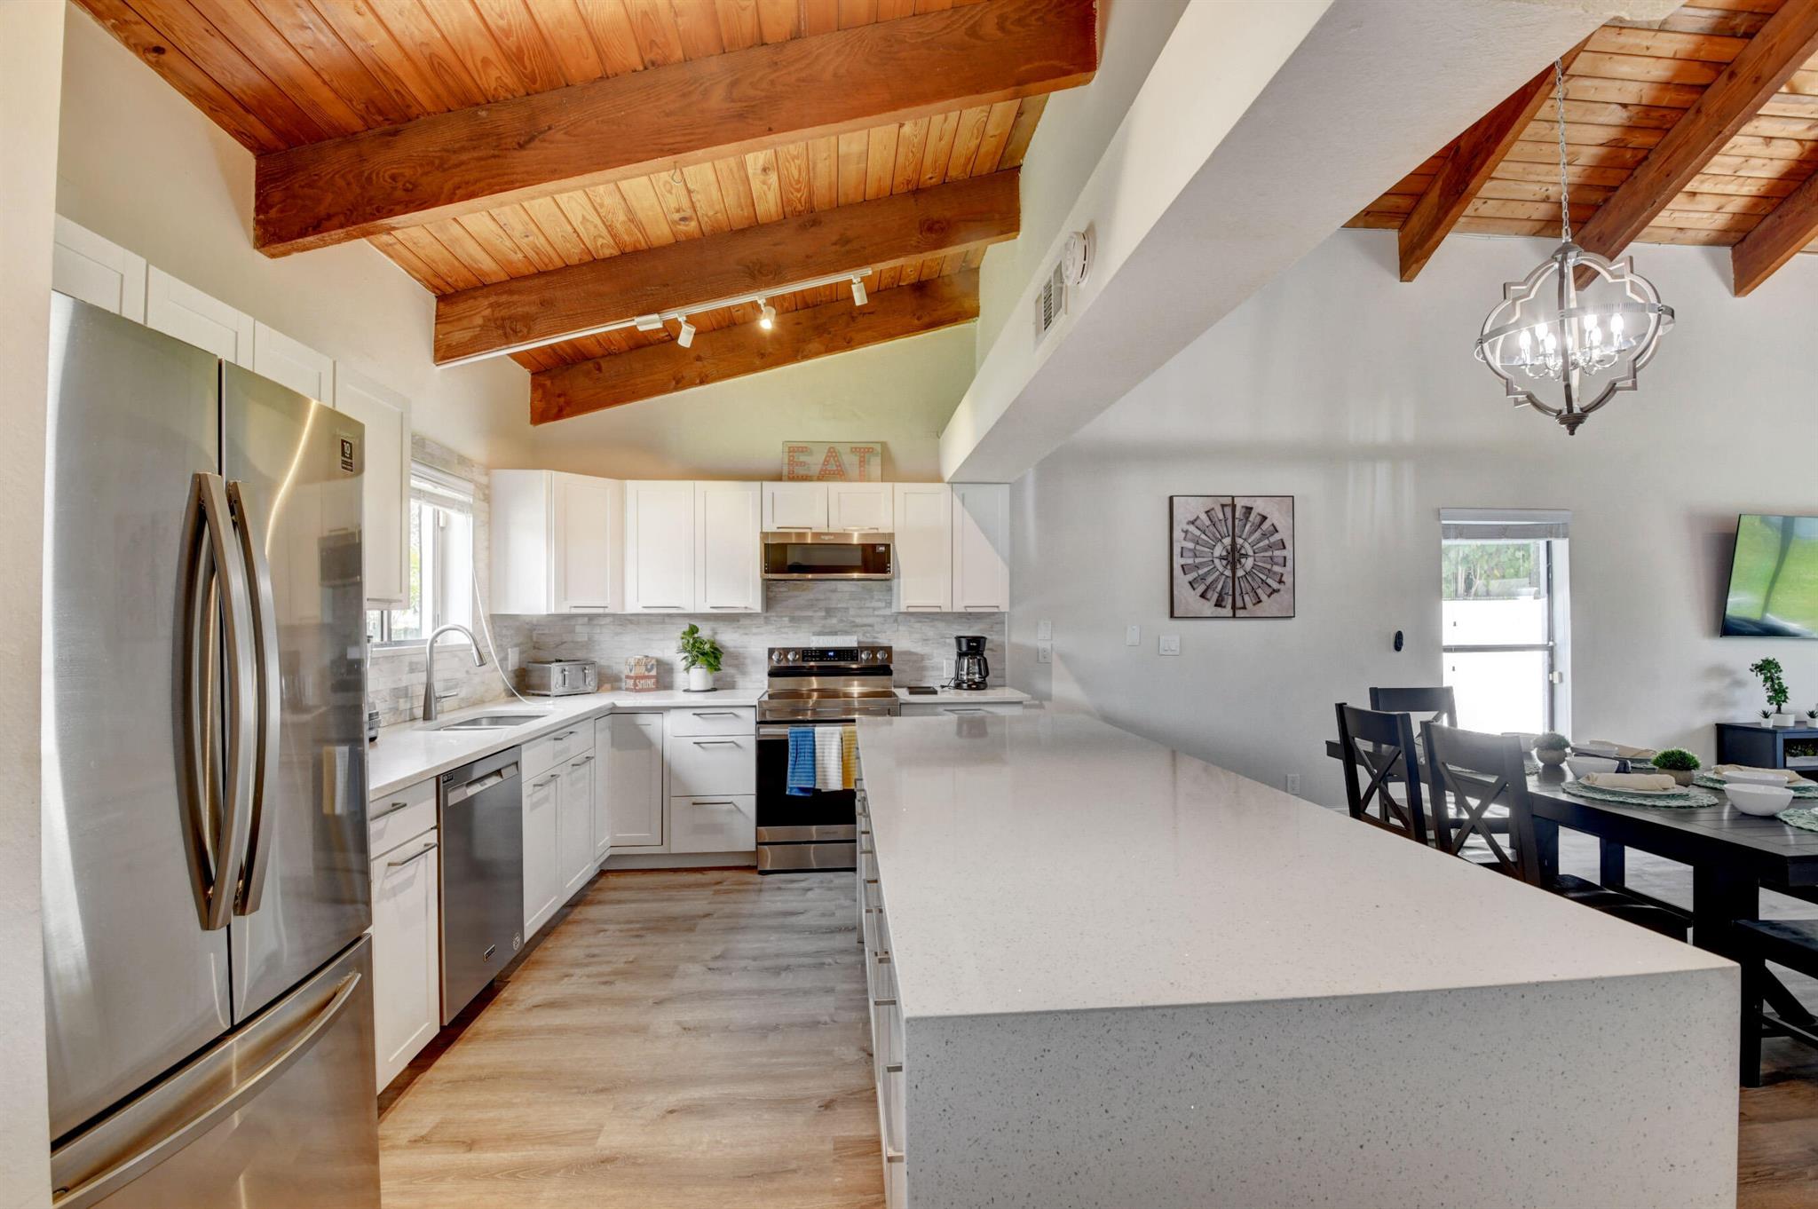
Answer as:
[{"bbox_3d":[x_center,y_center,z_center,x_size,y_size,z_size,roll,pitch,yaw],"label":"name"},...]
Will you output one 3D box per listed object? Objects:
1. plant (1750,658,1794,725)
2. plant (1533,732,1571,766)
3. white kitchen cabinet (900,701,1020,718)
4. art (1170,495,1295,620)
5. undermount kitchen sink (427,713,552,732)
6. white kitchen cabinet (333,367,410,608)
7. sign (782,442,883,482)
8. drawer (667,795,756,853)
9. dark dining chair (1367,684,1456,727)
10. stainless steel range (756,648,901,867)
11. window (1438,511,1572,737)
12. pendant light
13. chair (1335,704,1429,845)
[{"bbox_3d":[5.804,0.600,5.096,0.200,0.475,0.170,0,-1,-5],"label":"plant"},{"bbox_3d":[2.517,0.567,2.982,0.110,0.122,0.110,0,-1,-5],"label":"plant"},{"bbox_3d":[0.269,0.980,4.441,0.675,0.870,0.590,0,-1,-5],"label":"white kitchen cabinet"},{"bbox_3d":[2.096,-0.303,4.912,0.810,0.785,0.035,0,-1,-5],"label":"art"},{"bbox_3d":[-1.812,0.605,3.270,0.400,0.200,0.690,0,-1,-5],"label":"undermount kitchen sink"},{"bbox_3d":[-1.884,-0.355,2.421,0.340,0.750,0.410,0,-1,-5],"label":"white kitchen cabinet"},{"bbox_3d":[-0.465,-0.853,4.611,0.600,0.270,0.040,0,-7,-5],"label":"sign"},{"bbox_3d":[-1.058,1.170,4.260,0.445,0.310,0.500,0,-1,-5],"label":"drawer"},{"bbox_3d":[2.568,0.903,3.579,0.470,0.985,0.560,0,-1,-5],"label":"dark dining chair"},{"bbox_3d":[-0.448,0.844,4.344,0.760,1.170,0.670,0,-1,-5],"label":"stainless steel range"},{"bbox_3d":[4.029,0.141,5.145,0.920,1.580,0.130,0,-1,-5],"label":"window"},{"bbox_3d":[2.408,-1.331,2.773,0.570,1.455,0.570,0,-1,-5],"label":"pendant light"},{"bbox_3d":[2.143,0.914,3.164,0.500,0.960,0.450,0,-1,-5],"label":"chair"}]

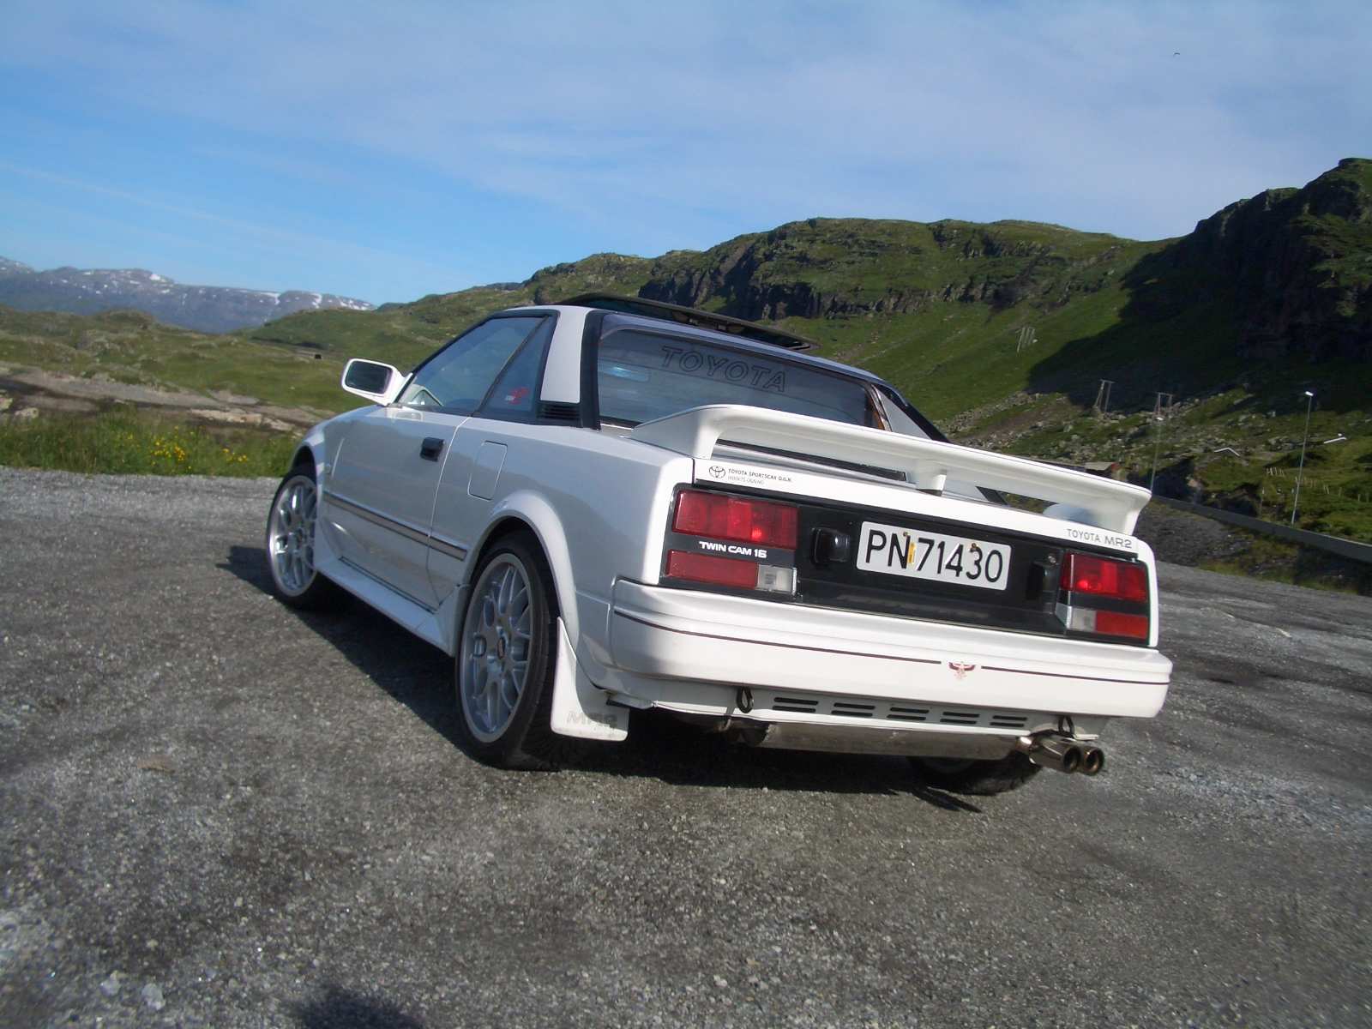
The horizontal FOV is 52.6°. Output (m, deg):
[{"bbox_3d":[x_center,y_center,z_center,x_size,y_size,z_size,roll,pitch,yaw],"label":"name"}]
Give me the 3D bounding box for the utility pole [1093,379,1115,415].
[{"bbox_3d":[138.619,-38.920,460.000,5.200,11.000,0.900,9,2,6],"label":"utility pole"}]

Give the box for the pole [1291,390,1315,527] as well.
[{"bbox_3d":[36.400,-3.295,82.000,0.500,8.000,0.220,8,2,-6],"label":"pole"}]

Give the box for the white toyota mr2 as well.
[{"bbox_3d":[-0.261,-0.020,4.813,1.700,1.260,3.930,9,2,-29],"label":"white toyota mr2"}]

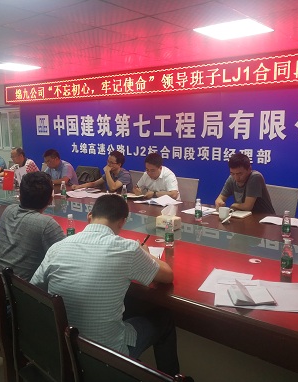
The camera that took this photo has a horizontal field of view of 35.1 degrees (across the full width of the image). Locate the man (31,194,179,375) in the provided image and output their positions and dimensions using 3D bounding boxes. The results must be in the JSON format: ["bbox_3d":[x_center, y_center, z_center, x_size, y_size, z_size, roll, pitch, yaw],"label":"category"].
[{"bbox_3d":[-0.175,0.584,2.145,0.580,1.160,0.760,4,7,29],"label":"man"}]

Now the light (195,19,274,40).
[{"bbox_3d":[0.788,-1.481,4.304,0.600,0.060,0.530,7,9,43],"label":"light"}]

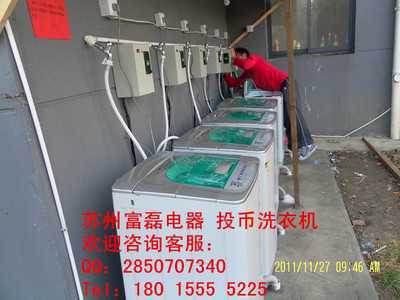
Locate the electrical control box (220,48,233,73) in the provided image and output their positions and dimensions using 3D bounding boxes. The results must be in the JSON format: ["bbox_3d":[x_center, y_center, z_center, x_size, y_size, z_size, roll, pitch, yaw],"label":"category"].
[{"bbox_3d":[0.323,-1.162,4.199,0.215,0.288,0.125,-1,16,9],"label":"electrical control box"}]

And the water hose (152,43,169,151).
[{"bbox_3d":[-0.274,-0.378,2.359,0.120,0.760,0.120,1,17,16],"label":"water hose"}]

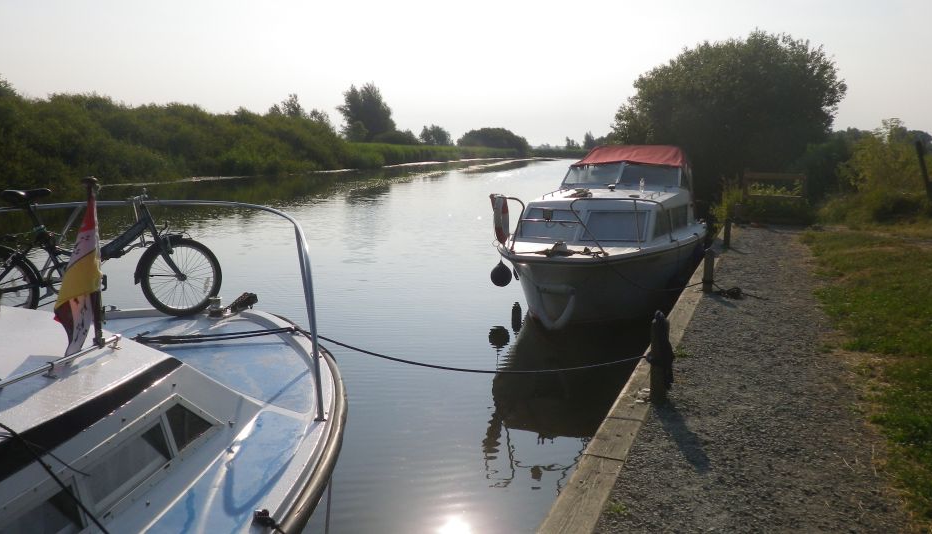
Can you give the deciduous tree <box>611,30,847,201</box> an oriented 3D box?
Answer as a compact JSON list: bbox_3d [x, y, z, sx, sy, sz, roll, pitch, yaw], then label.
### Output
[{"bbox_3d":[8.444,-4.869,23.044,7.600,5.430,7.200,3,10,19],"label":"deciduous tree"}]

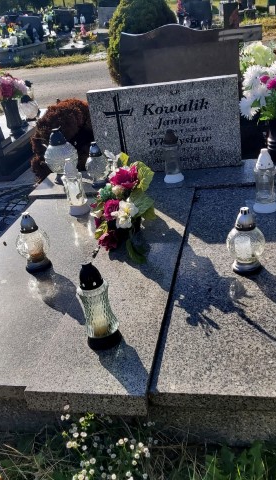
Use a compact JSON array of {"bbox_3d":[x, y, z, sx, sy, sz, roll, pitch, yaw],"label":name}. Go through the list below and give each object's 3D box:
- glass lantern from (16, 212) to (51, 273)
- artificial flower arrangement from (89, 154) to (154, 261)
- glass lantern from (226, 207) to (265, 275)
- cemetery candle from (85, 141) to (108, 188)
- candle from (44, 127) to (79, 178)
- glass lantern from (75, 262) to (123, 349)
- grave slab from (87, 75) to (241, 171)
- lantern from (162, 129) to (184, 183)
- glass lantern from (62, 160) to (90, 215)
[{"bbox_3d":[-0.467,0.005,2.127,0.143,0.262,0.143,-2,28,14],"label":"glass lantern"},{"bbox_3d":[-0.060,-0.131,2.021,0.265,0.437,0.250,-2,29,14],"label":"artificial flower arrangement"},{"bbox_3d":[0.408,0.000,1.823,0.139,0.250,0.139,-2,29,14],"label":"glass lantern"},{"bbox_3d":[-0.243,-0.450,2.844,0.128,0.268,0.128,-2,28,14],"label":"cemetery candle"},{"bbox_3d":[-0.482,-0.551,3.022,0.187,0.289,0.187,-2,29,14],"label":"candle"},{"bbox_3d":[-0.120,0.219,1.538,0.105,0.297,0.105,-2,29,14],"label":"glass lantern"},{"bbox_3d":[0.164,-0.678,2.906,0.885,0.493,0.072,-2,23,14],"label":"grave slab"},{"bbox_3d":[0.196,-0.481,2.739,0.111,0.296,0.111,-2,28,14],"label":"lantern"},{"bbox_3d":[-0.341,-0.287,2.610,0.113,0.294,0.113,-2,28,14],"label":"glass lantern"}]

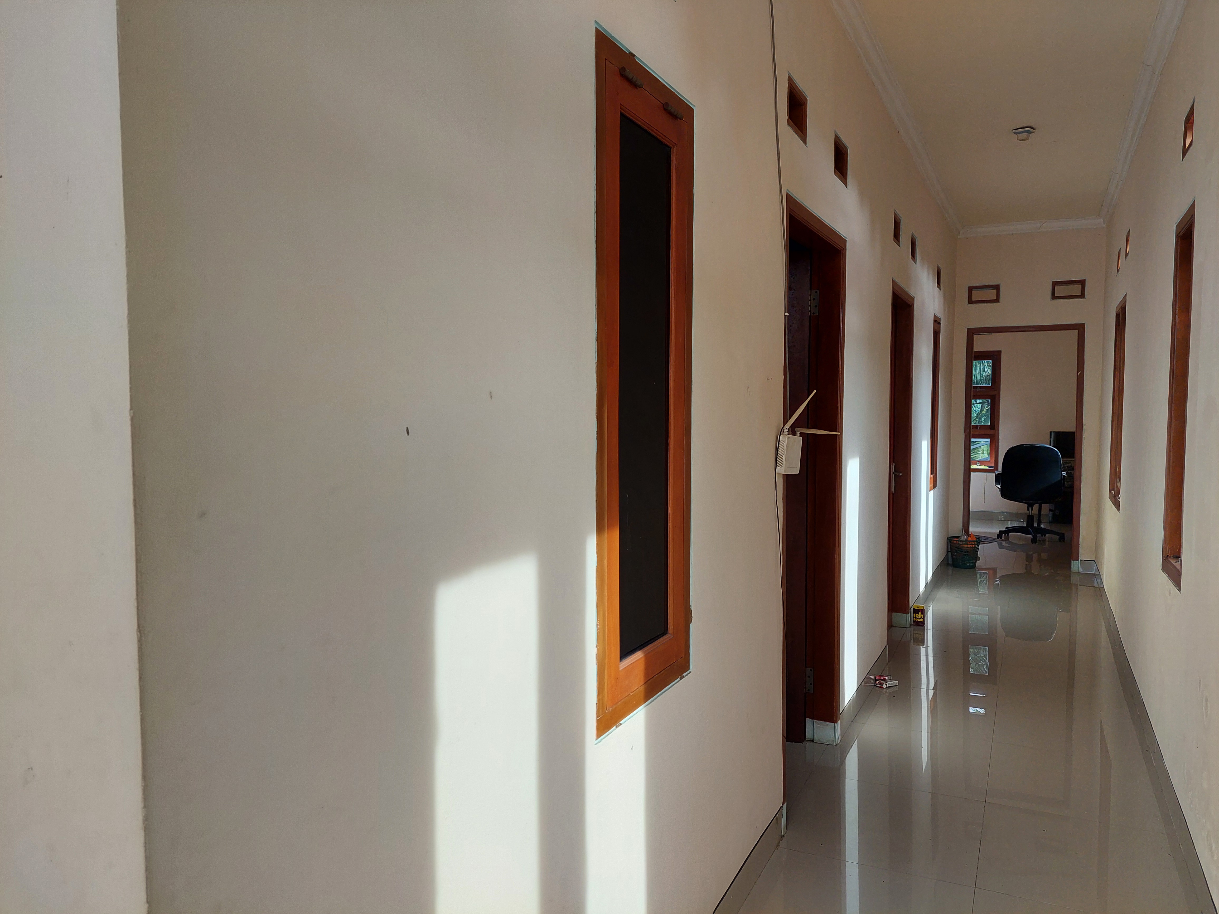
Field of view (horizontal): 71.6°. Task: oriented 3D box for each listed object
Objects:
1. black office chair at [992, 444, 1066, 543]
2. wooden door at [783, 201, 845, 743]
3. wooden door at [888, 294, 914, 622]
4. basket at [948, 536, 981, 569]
[{"bbox_3d":[4.455,0.364,8.953,0.668,1.035,0.643,1,3,27],"label":"black office chair"},{"bbox_3d":[0.707,0.168,3.140,0.139,2.075,0.904,1,3,27],"label":"wooden door"},{"bbox_3d":[1.664,0.065,5.002,0.134,2.075,0.894,1,3,27],"label":"wooden door"},{"bbox_3d":[3.138,0.829,7.446,0.276,0.276,0.276,1,3,27],"label":"basket"}]

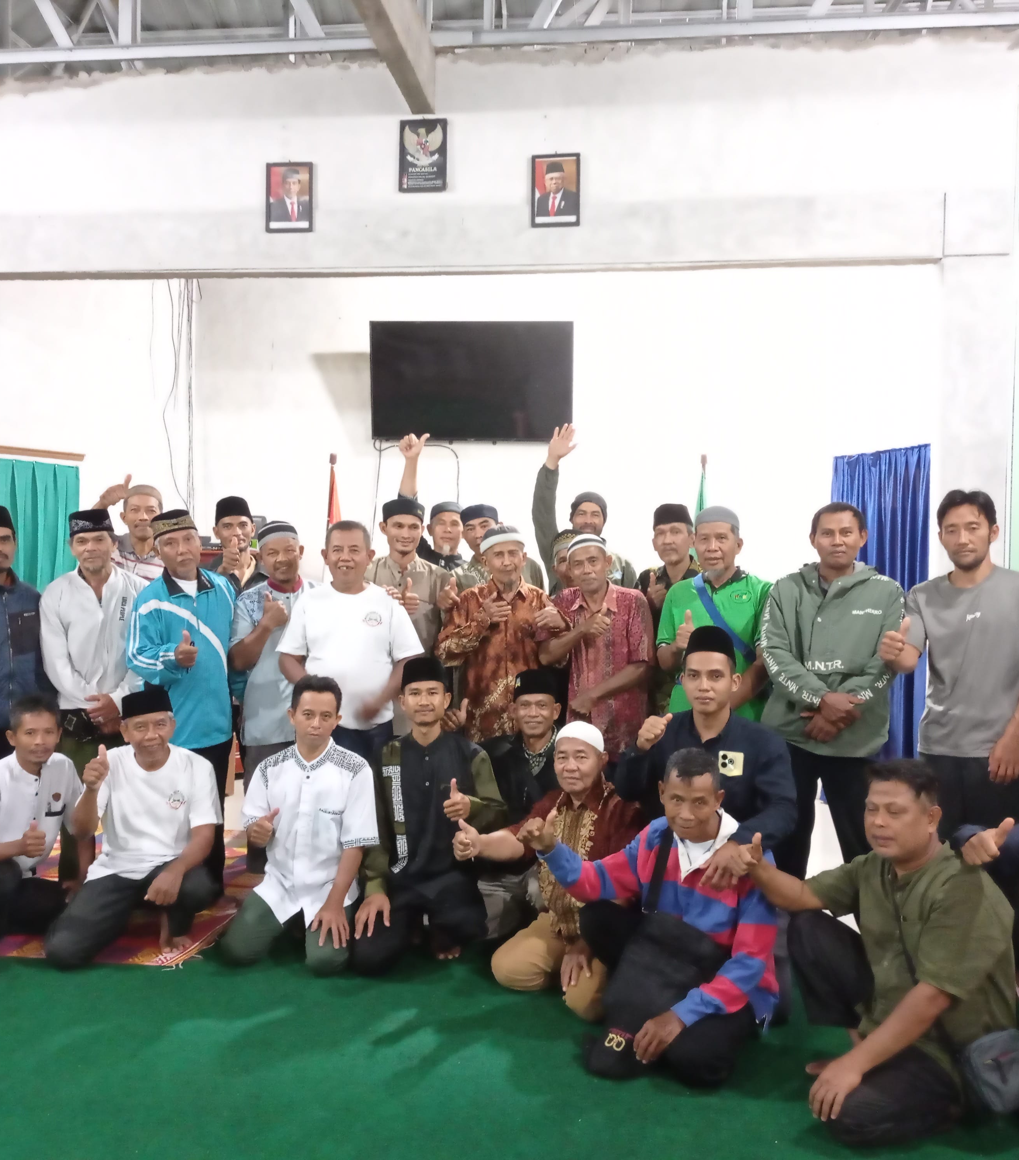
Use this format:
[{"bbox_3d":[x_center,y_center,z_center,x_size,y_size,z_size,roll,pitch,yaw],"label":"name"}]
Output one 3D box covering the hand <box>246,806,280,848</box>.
[{"bbox_3d":[-0.835,0.836,4.250,0.068,0.130,0.092,25,0,-23],"label":"hand"}]

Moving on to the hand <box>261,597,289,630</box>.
[{"bbox_3d":[-0.907,0.124,4.850,0.112,0.130,0.095,0,2,-11],"label":"hand"}]

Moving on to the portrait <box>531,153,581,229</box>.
[{"bbox_3d":[0.227,-1.910,6.150,0.237,0.355,0.025,1,1,5],"label":"portrait"}]

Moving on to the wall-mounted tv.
[{"bbox_3d":[-0.226,-1.210,7.638,1.235,0.718,0.070,1,13,6],"label":"wall-mounted tv"}]

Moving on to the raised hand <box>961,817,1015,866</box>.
[{"bbox_3d":[1.252,0.685,3.280,0.065,0.130,0.095,32,0,-44],"label":"raised hand"}]

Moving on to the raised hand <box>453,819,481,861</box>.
[{"bbox_3d":[-0.132,0.811,3.920,0.065,0.130,0.090,-15,0,24],"label":"raised hand"}]

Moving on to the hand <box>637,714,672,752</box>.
[{"bbox_3d":[0.430,0.453,3.720,0.108,0.118,0.100,1,1,7],"label":"hand"}]

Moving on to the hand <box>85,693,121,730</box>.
[{"bbox_3d":[-1.524,0.493,4.700,0.130,0.130,0.090,0,2,-17],"label":"hand"}]

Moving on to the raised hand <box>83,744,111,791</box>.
[{"bbox_3d":[-1.401,0.633,4.250,0.095,0.150,0.100,0,1,-18],"label":"raised hand"}]

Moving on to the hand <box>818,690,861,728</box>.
[{"bbox_3d":[1.085,0.424,4.120,0.140,0.120,0.080,1,1,15],"label":"hand"}]

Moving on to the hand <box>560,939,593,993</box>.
[{"bbox_3d":[0.211,1.212,3.930,0.090,0.160,0.055,10,-28,5],"label":"hand"}]

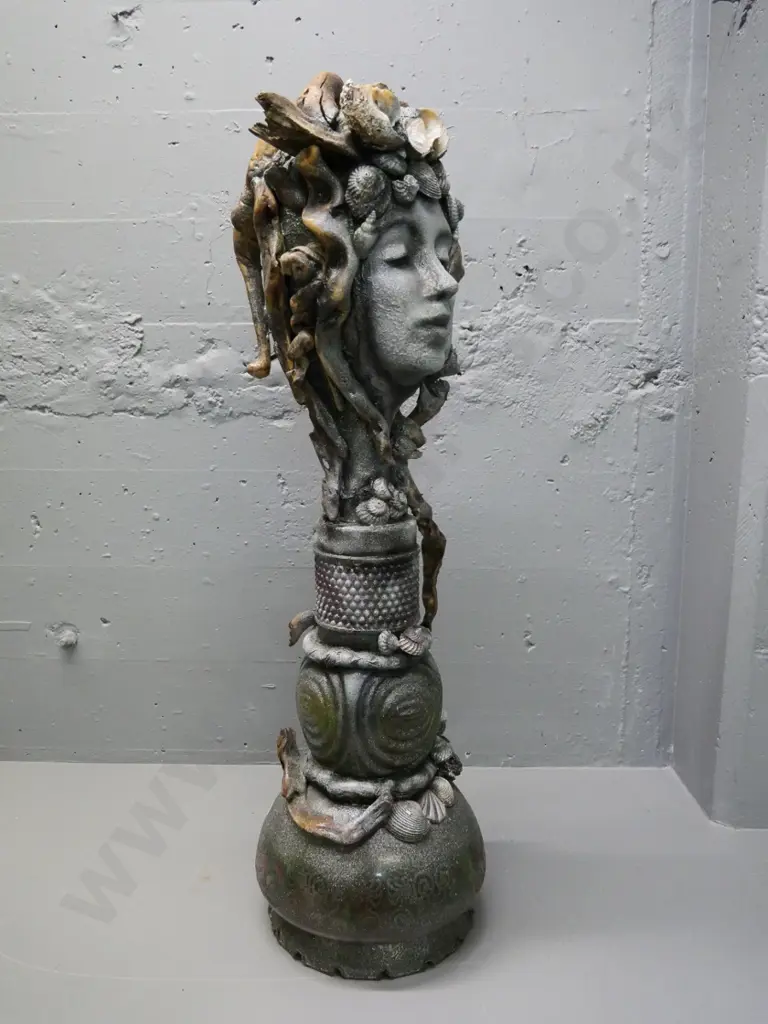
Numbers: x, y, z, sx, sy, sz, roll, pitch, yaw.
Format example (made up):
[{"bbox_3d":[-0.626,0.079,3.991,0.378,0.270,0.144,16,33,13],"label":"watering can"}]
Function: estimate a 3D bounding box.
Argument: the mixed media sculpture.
[{"bbox_3d":[-0.022,0.012,0.841,0.265,0.835,0.245,7,11,39],"label":"mixed media sculpture"}]

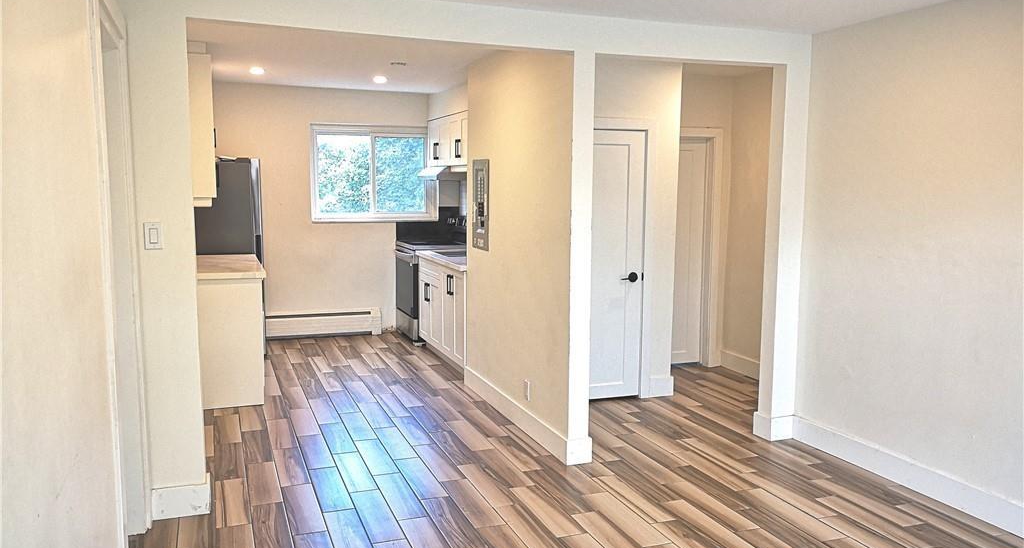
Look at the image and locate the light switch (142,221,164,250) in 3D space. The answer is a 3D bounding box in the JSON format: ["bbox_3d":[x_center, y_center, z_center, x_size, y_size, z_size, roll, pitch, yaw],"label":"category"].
[{"bbox_3d":[-1.554,-0.161,3.459,0.072,0.118,0.010,-2,7,-20],"label":"light switch"}]

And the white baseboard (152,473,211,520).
[{"bbox_3d":[-1.554,1.043,3.751,0.243,0.141,0.154,-2,7,-21],"label":"white baseboard"}]

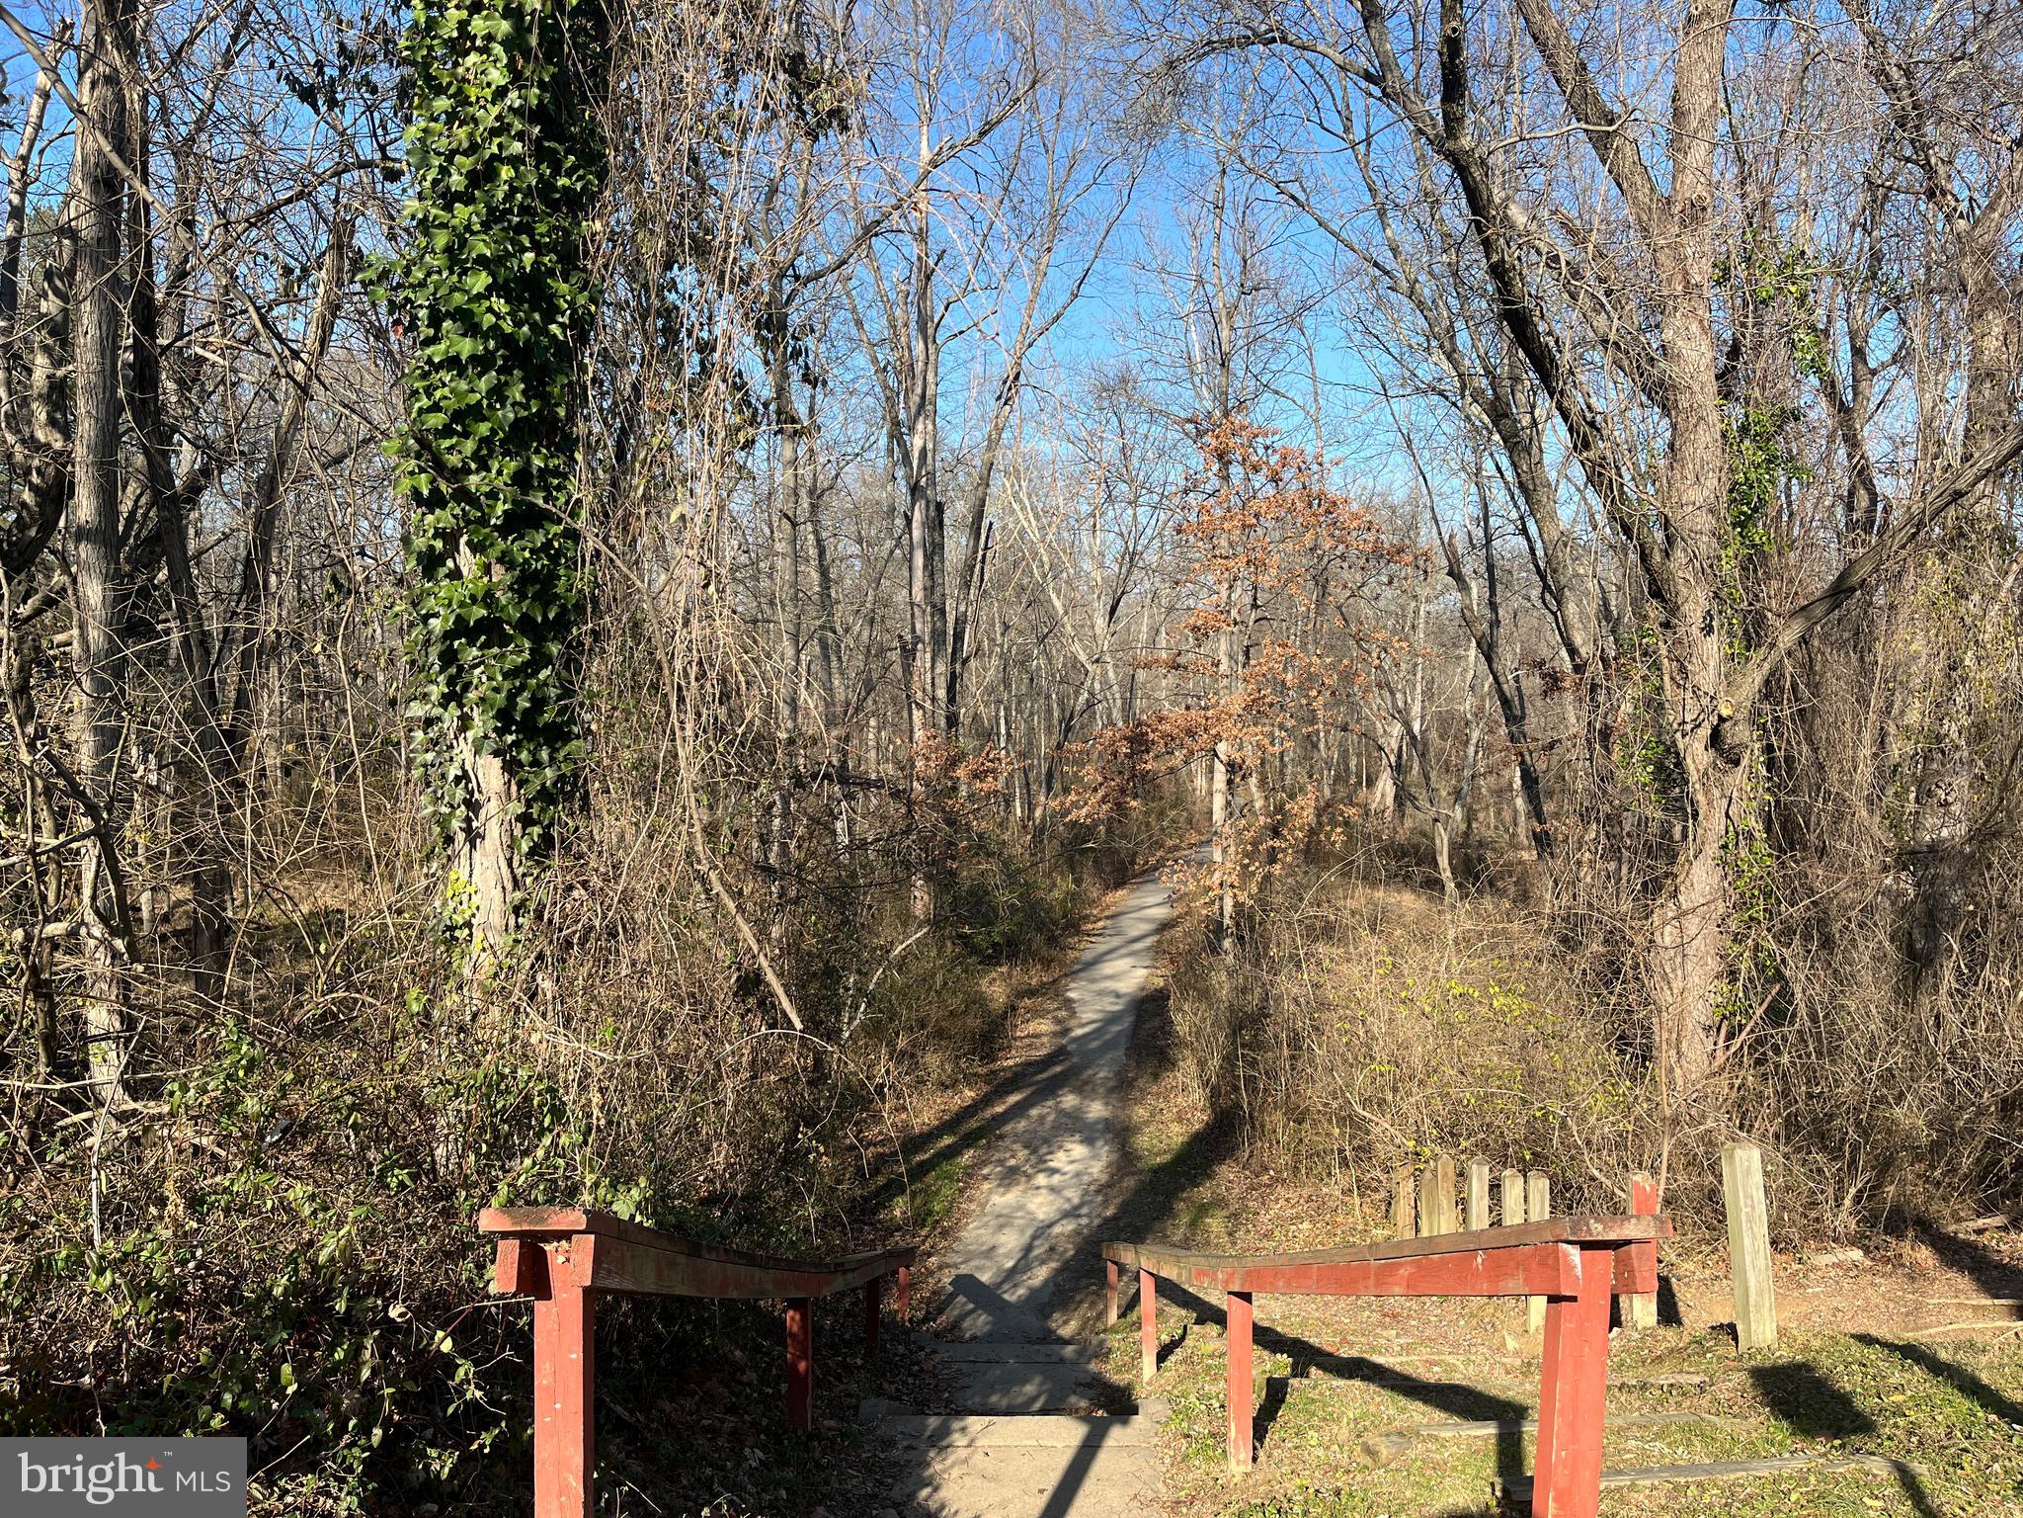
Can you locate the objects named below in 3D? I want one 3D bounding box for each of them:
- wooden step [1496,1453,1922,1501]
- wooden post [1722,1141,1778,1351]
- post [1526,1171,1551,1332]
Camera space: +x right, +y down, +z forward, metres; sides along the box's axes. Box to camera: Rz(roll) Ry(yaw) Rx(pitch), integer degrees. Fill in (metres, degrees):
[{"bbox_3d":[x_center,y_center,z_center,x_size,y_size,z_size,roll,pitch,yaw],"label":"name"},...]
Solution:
[{"bbox_3d":[2.450,2.510,5.330,1.540,0.080,0.100,0,0,-6],"label":"wooden step"},{"bbox_3d":[4.000,2.650,8.250,0.140,1.100,0.140,-5,0,0],"label":"wooden post"},{"bbox_3d":[3.950,3.690,11.400,0.140,1.200,0.140,0,0,6],"label":"post"}]

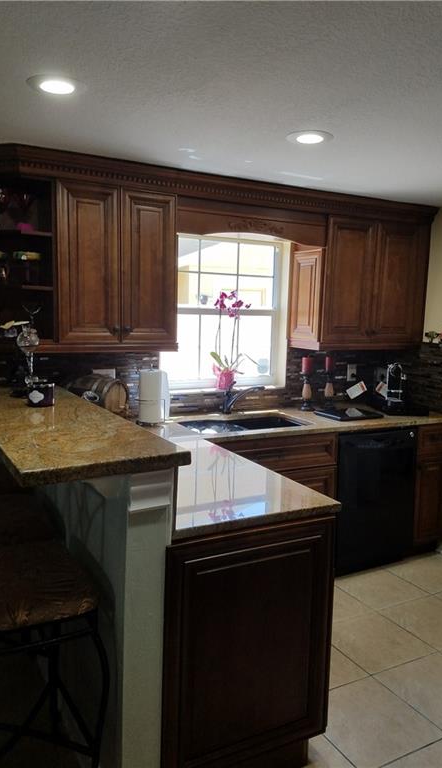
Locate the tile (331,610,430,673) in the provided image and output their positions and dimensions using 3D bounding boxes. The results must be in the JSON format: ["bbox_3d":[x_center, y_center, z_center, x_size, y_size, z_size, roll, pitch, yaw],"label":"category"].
[{"bbox_3d":[0.726,1.216,2.733,0.406,0.010,0.406,-2,8,-28],"label":"tile"}]

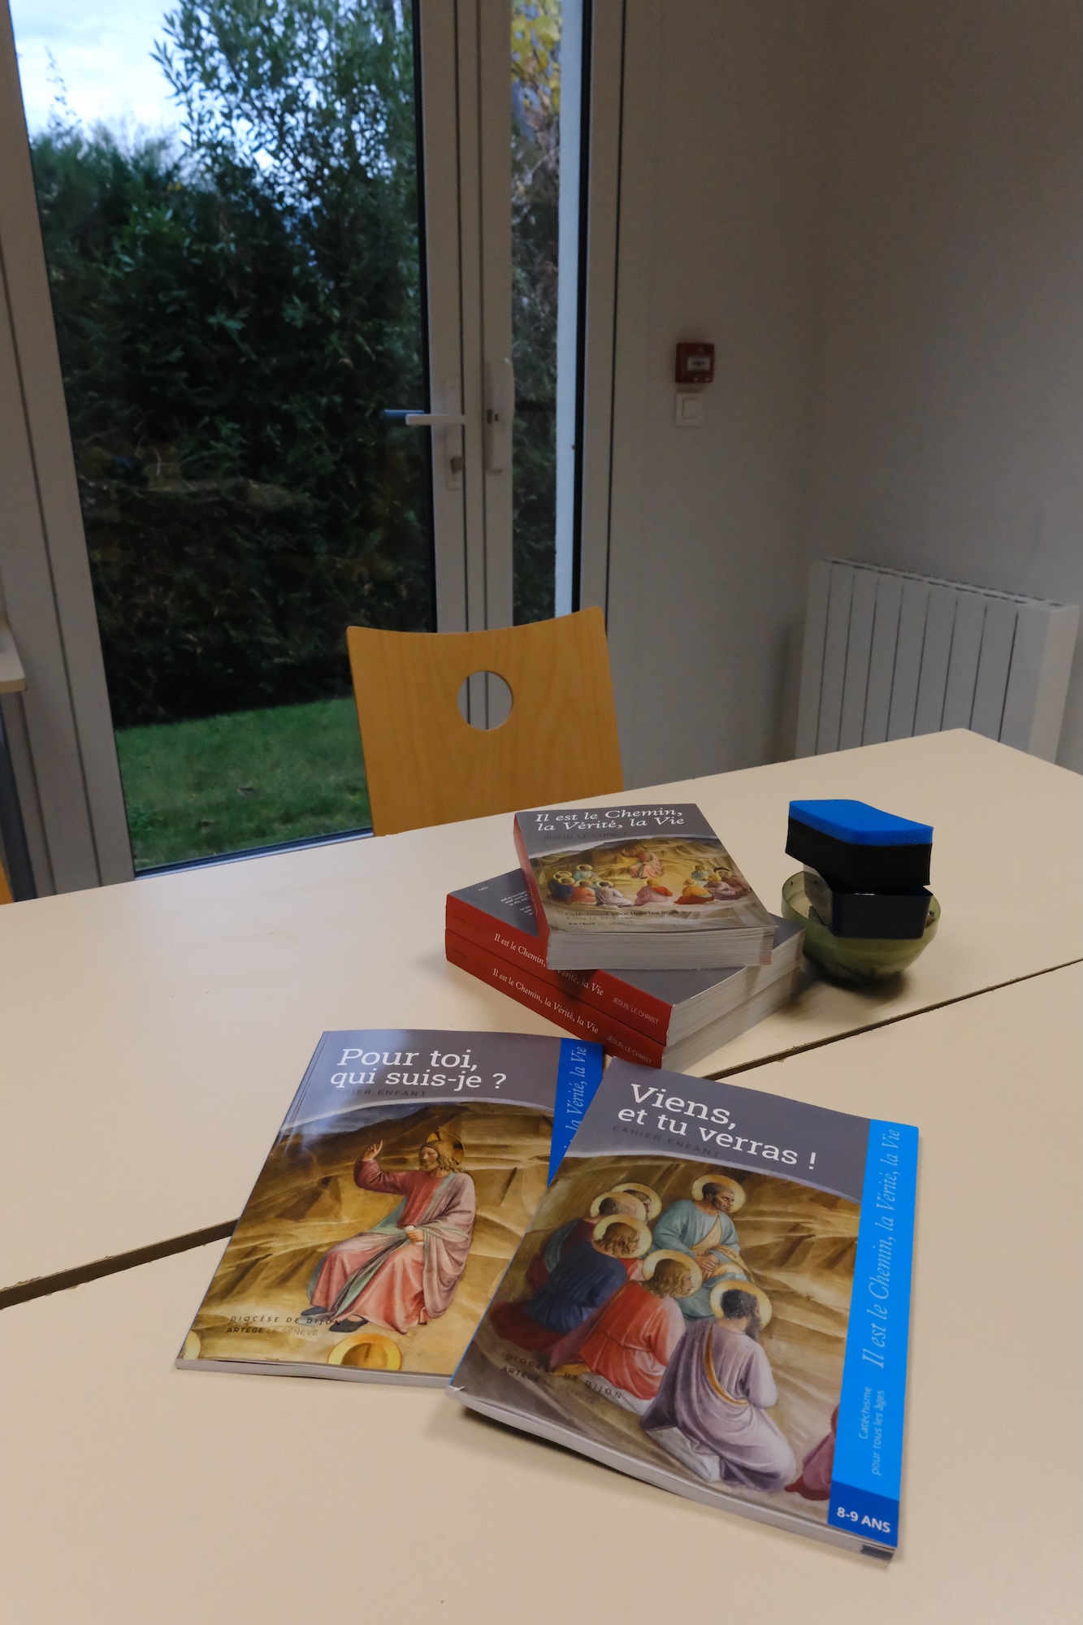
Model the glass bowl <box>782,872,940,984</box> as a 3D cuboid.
[{"bbox_3d":[0.270,0.102,0.927,0.130,0.062,0.130,0,22,0],"label":"glass bowl"}]

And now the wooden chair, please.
[{"bbox_3d":[0.004,0.163,1.703,0.460,0.855,0.520,-9,24,-23],"label":"wooden chair"}]

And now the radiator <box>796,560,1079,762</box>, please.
[{"bbox_3d":[0.895,-0.265,2.593,0.085,0.575,0.725,-11,24,-26],"label":"radiator"}]

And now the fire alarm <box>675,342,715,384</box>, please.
[{"bbox_3d":[0.375,-1.094,2.641,0.088,0.088,0.040,-11,24,-26],"label":"fire alarm"}]

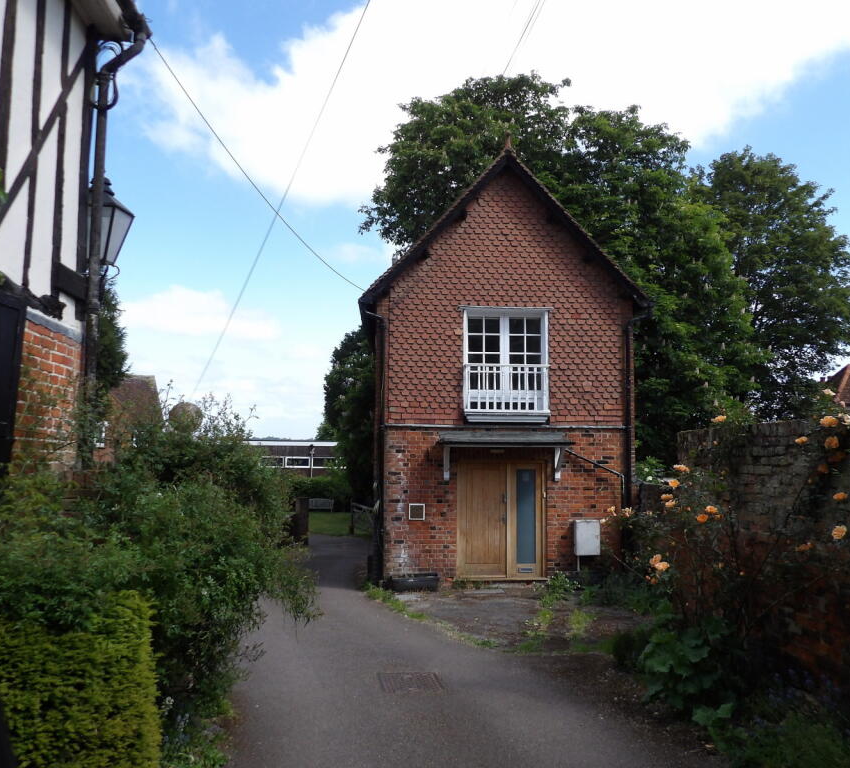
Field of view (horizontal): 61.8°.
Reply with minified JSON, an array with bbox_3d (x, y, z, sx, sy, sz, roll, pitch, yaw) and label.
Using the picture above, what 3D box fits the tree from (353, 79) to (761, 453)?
[{"bbox_3d":[4.101,-2.468,22.291,11.930,14.704,11.333,1,-5,0],"label":"tree"}]

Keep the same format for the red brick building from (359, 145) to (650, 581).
[{"bbox_3d":[1.155,-0.121,15.581,5.094,7.597,6.800,1,-5,-4],"label":"red brick building"}]

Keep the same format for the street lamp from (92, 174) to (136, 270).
[{"bbox_3d":[-2.490,-1.251,5.500,0.380,0.720,0.400,0,-5,6],"label":"street lamp"}]

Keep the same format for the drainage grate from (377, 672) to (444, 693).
[{"bbox_3d":[-0.114,2.447,5.792,0.480,0.040,0.540,2,-9,-9],"label":"drainage grate"}]

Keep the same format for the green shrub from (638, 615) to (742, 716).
[{"bbox_3d":[2.040,2.075,5.480,0.740,0.660,0.660,1,-5,0],"label":"green shrub"}]

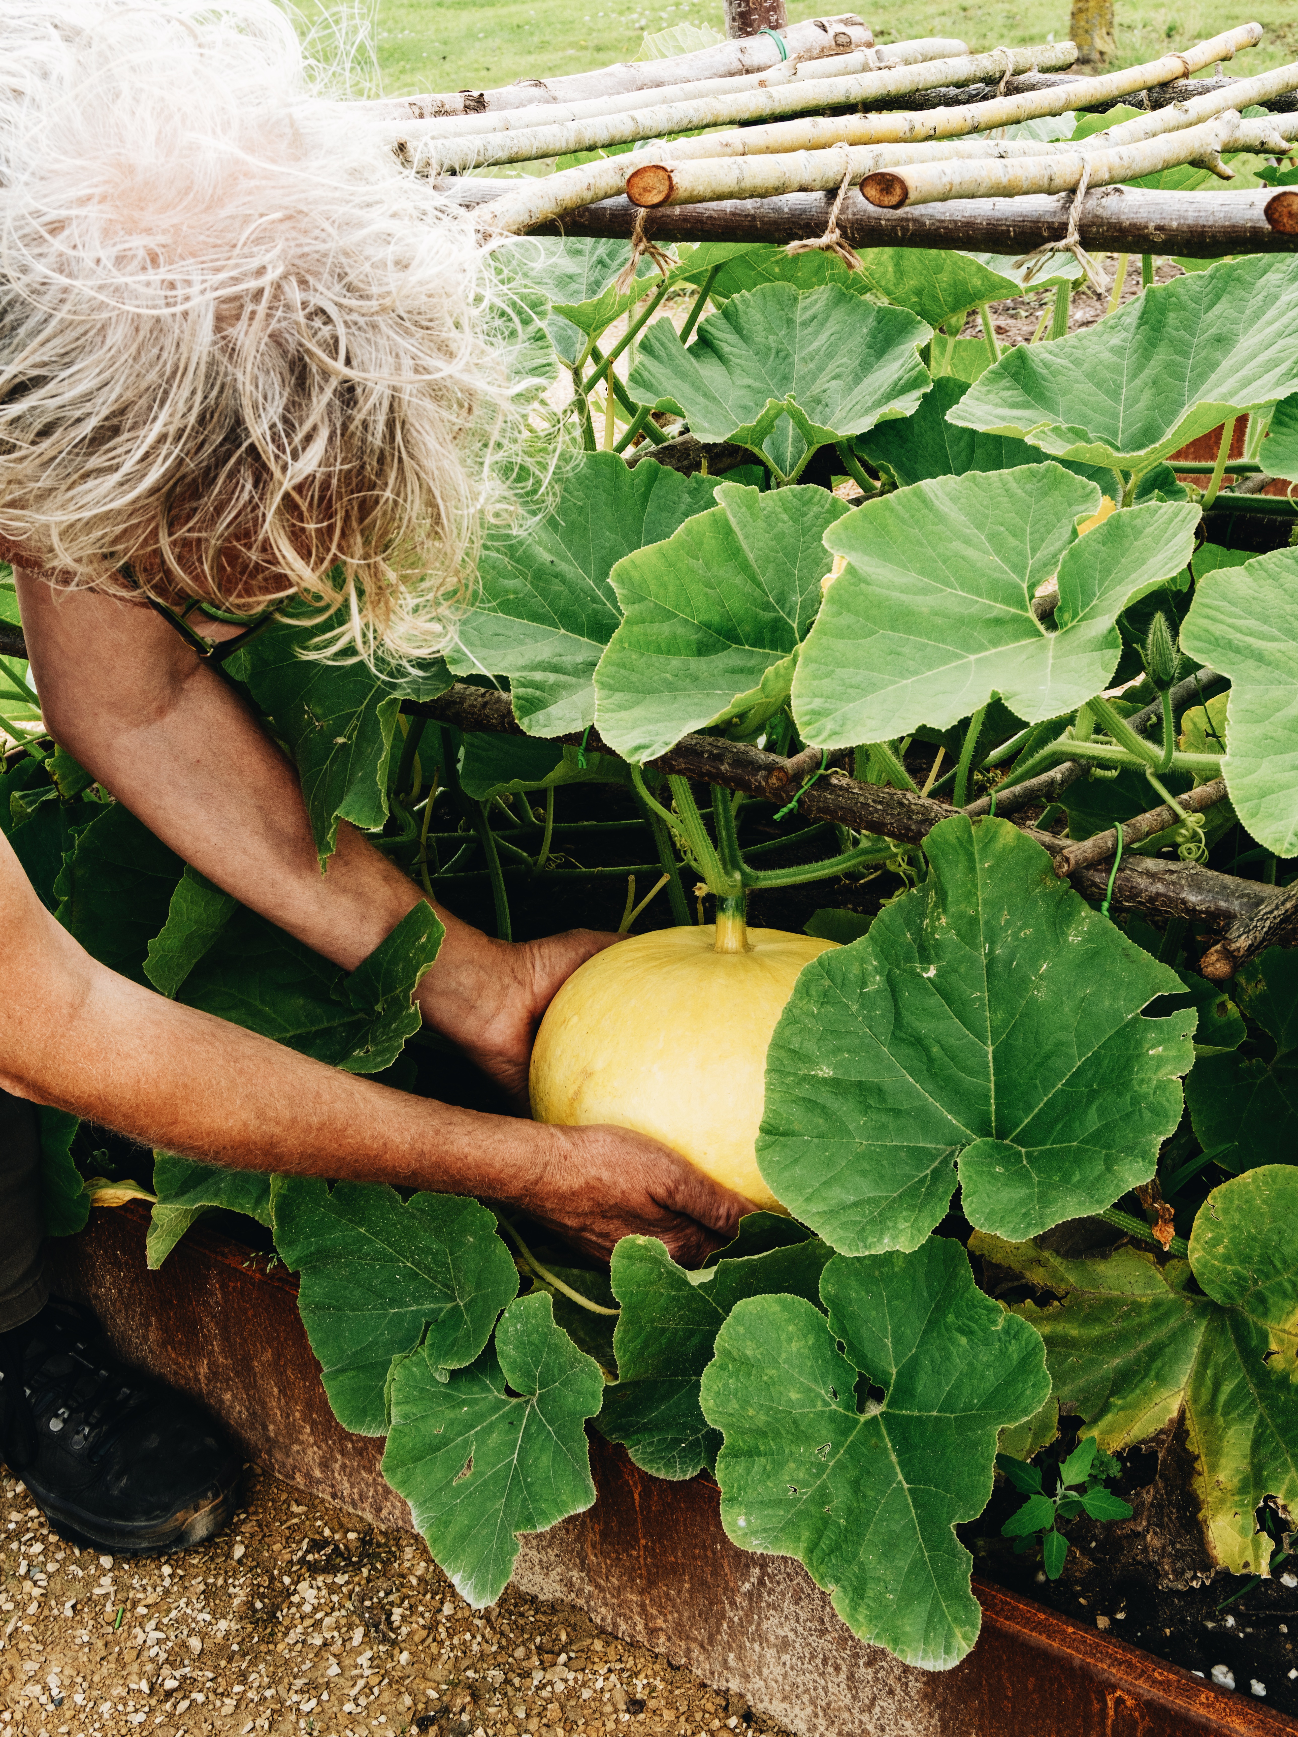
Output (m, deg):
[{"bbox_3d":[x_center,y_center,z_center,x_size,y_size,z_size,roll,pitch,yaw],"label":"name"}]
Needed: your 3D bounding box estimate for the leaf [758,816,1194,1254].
[{"bbox_3d":[0.209,0.106,1.380,0.275,0.280,0.070,-3,-10,0],"label":"leaf"}]

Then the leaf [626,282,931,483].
[{"bbox_3d":[0.114,-0.432,1.900,0.265,0.100,0.220,-3,52,0],"label":"leaf"}]

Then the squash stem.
[{"bbox_3d":[0.056,0.036,1.470,0.024,0.050,0.024,-2,27,-1],"label":"squash stem"}]

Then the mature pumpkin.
[{"bbox_3d":[0.058,0.153,1.530,0.285,0.220,0.285,-2,27,-1],"label":"mature pumpkin"}]

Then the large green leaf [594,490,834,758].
[{"bbox_3d":[0.055,-0.187,1.640,0.190,0.100,0.230,-8,72,-9],"label":"large green leaf"}]

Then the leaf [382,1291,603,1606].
[{"bbox_3d":[-0.108,0.399,1.490,0.150,0.220,0.070,2,-8,9],"label":"leaf"}]

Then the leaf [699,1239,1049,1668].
[{"bbox_3d":[0.136,0.354,1.310,0.210,0.270,0.080,-1,-8,4],"label":"leaf"}]

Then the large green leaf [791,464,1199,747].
[{"bbox_3d":[0.256,-0.194,1.600,0.295,0.090,0.230,-6,62,2],"label":"large green leaf"}]

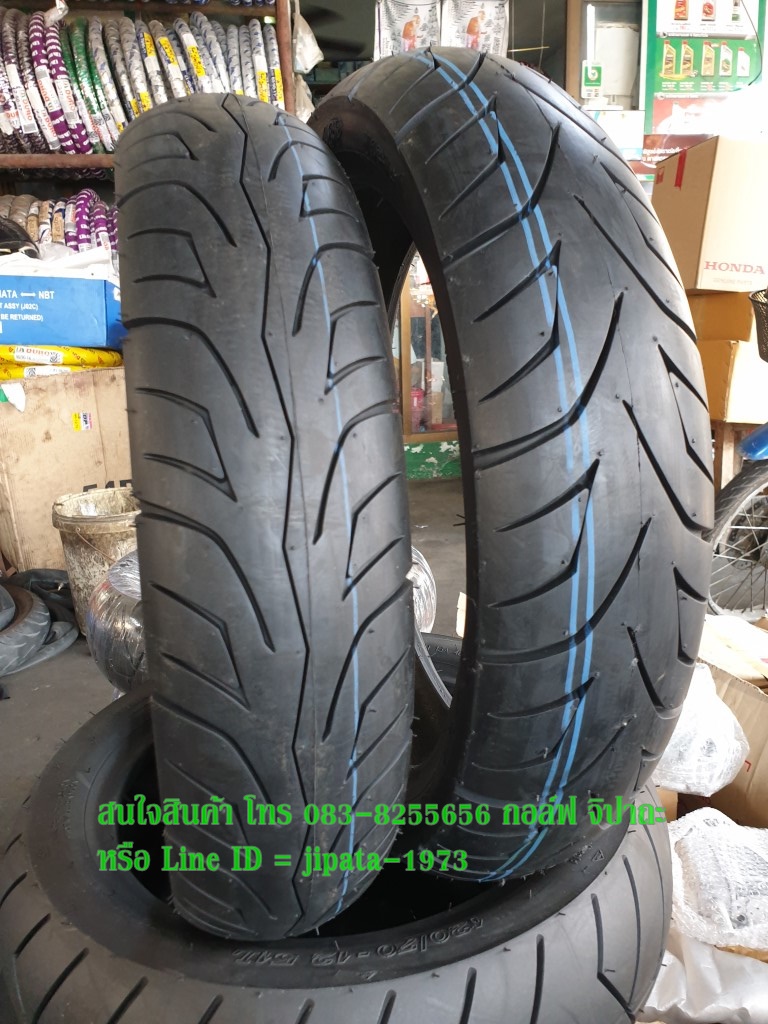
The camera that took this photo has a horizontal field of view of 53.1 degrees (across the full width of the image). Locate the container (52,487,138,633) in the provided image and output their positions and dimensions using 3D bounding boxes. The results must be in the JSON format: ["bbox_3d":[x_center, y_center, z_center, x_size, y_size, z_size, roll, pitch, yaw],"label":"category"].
[{"bbox_3d":[-0.787,0.152,2.260,0.302,0.376,0.302,-8,17,-19],"label":"container"}]

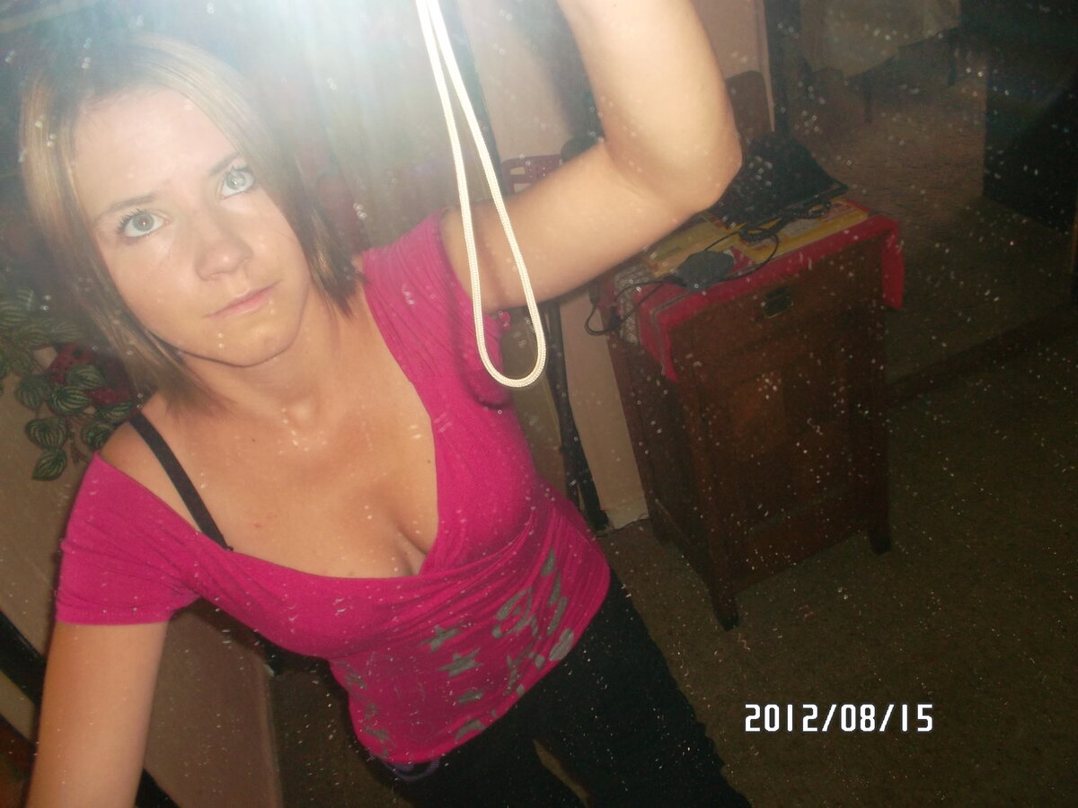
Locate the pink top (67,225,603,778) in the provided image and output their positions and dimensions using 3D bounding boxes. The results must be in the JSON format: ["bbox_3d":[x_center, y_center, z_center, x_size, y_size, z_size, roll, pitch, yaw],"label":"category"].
[{"bbox_3d":[-0.168,0.150,0.841,0.470,0.500,0.240,-33,39,-9],"label":"pink top"}]

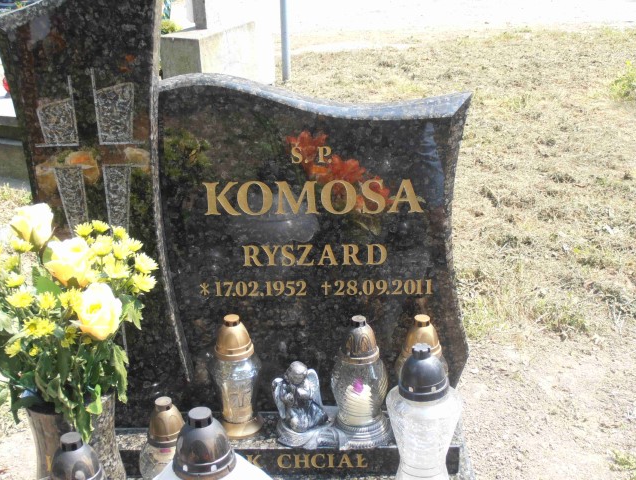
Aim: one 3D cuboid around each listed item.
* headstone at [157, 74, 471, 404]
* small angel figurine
[{"bbox_3d":[0.001,0.021,2.111,0.610,0.701,0.085,-1,23,0],"label":"headstone"},{"bbox_3d":[-0.025,0.314,2.100,0.122,0.168,0.105,-1,23,0],"label":"small angel figurine"}]

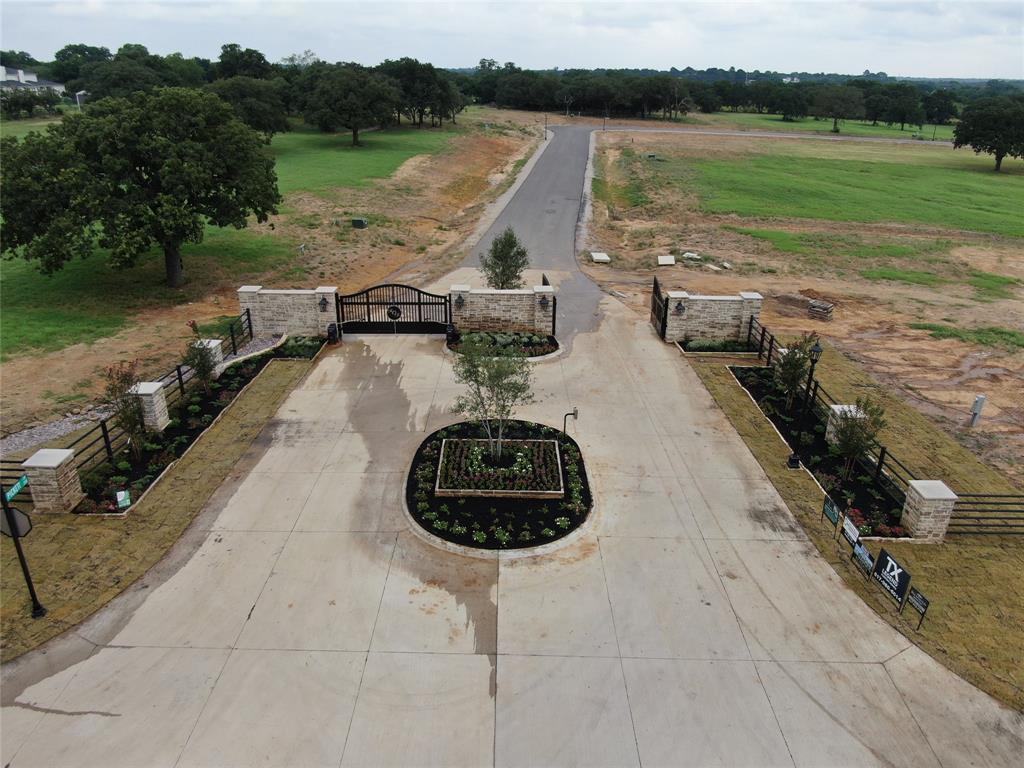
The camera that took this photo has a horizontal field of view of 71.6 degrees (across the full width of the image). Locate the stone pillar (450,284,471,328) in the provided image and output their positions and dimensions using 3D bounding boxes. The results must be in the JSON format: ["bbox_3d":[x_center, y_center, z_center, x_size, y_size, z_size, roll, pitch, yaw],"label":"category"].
[{"bbox_3d":[-2.542,-3.648,35.562,0.919,2.359,0.919,1,24,-1],"label":"stone pillar"}]

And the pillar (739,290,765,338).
[{"bbox_3d":[11.963,-3.316,35.933,0.919,2.359,0.919,1,24,-1],"label":"pillar"}]

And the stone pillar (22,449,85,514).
[{"bbox_3d":[-12.804,2.726,19.915,0.940,1.507,0.940,1,24,-1],"label":"stone pillar"}]

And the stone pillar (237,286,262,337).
[{"bbox_3d":[-12.913,-3.591,35.396,0.919,2.359,0.919,1,24,-1],"label":"stone pillar"}]

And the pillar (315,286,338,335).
[{"bbox_3d":[-9.151,-3.543,35.508,0.919,2.359,0.919,1,24,-1],"label":"pillar"}]

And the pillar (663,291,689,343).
[{"bbox_3d":[8.275,-3.368,35.857,0.919,2.359,0.919,1,24,-1],"label":"pillar"}]

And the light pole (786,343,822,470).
[{"bbox_3d":[9.742,0.688,23.377,0.442,4.479,0.442,1,24,-1],"label":"light pole"}]

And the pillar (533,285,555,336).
[{"bbox_3d":[1.573,-3.608,35.649,0.919,2.359,0.919,1,24,-1],"label":"pillar"}]

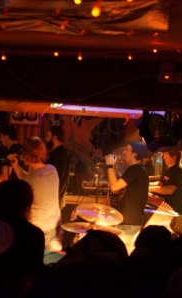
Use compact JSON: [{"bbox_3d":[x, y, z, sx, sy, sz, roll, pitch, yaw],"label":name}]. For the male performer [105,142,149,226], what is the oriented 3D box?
[{"bbox_3d":[0.420,0.786,5.847,0.500,1.720,0.500,2,3,3],"label":"male performer"}]

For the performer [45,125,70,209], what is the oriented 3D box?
[{"bbox_3d":[-0.468,0.586,6.849,0.420,1.800,0.500,3,3,15],"label":"performer"}]

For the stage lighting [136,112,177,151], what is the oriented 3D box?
[{"bbox_3d":[0.495,-0.132,3.950,0.260,0.270,0.270,1,-23,-22],"label":"stage lighting"}]

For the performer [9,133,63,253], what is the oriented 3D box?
[{"bbox_3d":[-0.552,0.737,5.548,0.500,1.740,0.500,4,4,37],"label":"performer"}]

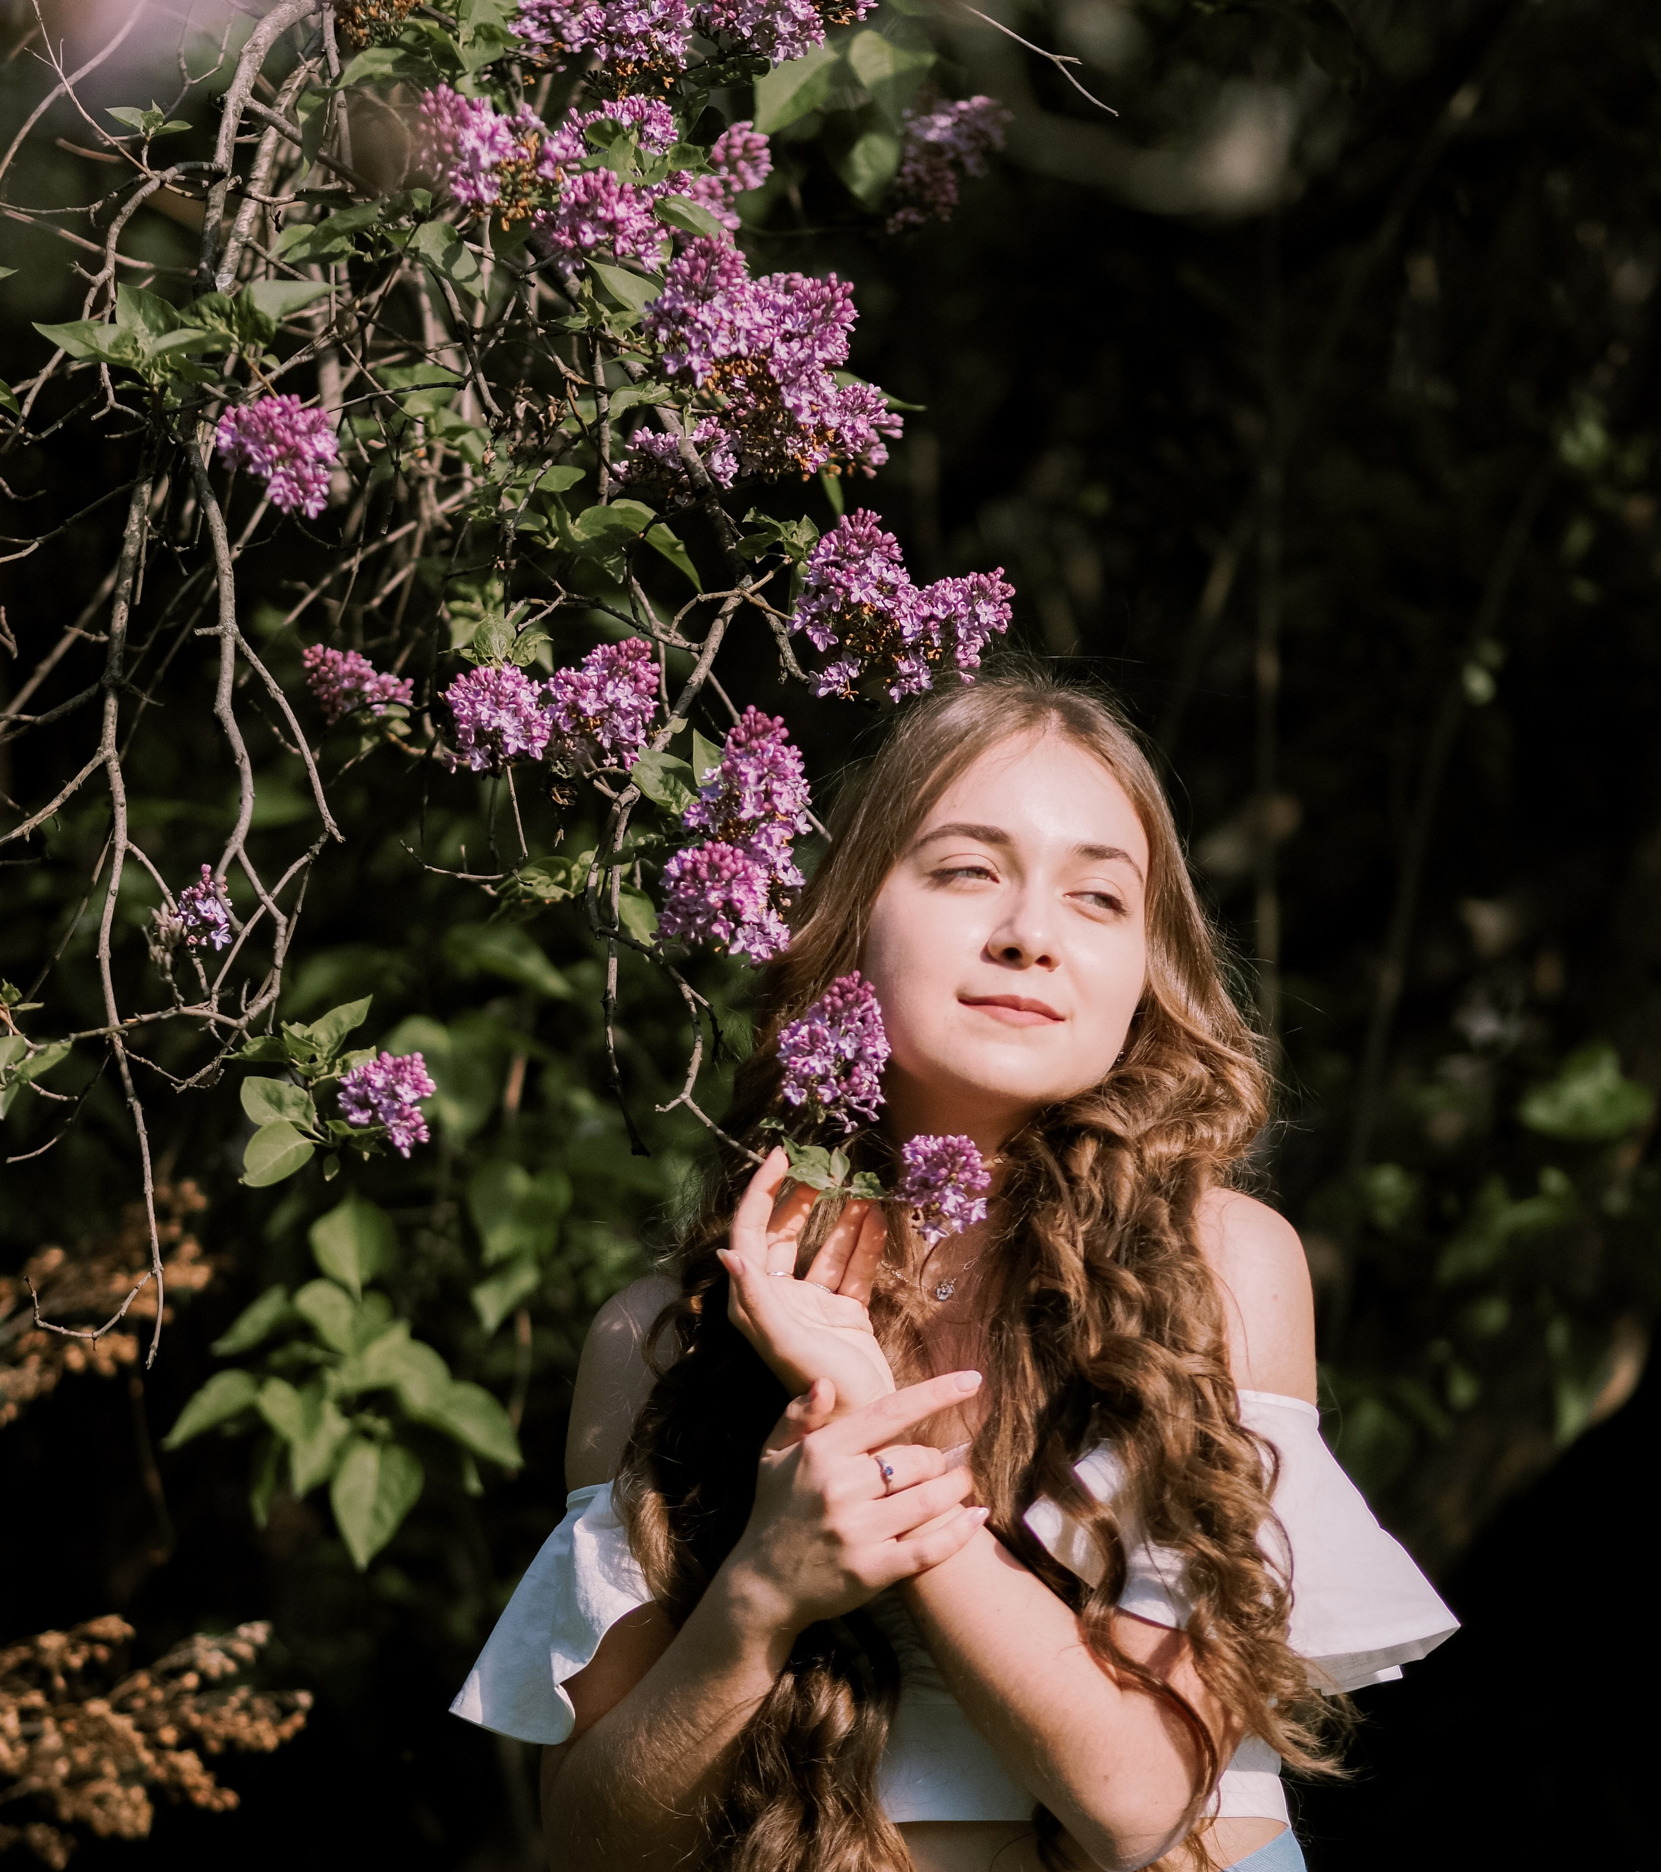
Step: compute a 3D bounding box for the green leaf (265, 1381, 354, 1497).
[{"bbox_3d":[-0.293,0.283,5.400,0.048,0.063,0.030,6,-15,1],"label":"green leaf"}]

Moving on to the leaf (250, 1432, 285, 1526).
[{"bbox_3d":[-0.317,0.306,5.420,0.022,0.055,0.025,3,-10,30],"label":"leaf"}]

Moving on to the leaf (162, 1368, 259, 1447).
[{"bbox_3d":[-0.348,0.266,5.400,0.064,0.036,0.030,-32,-15,-1],"label":"leaf"}]

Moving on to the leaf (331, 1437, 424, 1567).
[{"bbox_3d":[-0.255,0.319,5.400,0.050,0.071,0.022,6,-15,1],"label":"leaf"}]

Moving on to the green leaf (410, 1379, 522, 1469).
[{"bbox_3d":[-0.205,0.275,5.400,0.070,0.040,0.030,32,-15,1],"label":"green leaf"}]

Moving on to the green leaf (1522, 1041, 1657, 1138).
[{"bbox_3d":[0.488,0.101,6.200,0.085,0.060,0.040,0,-12,0],"label":"green leaf"}]

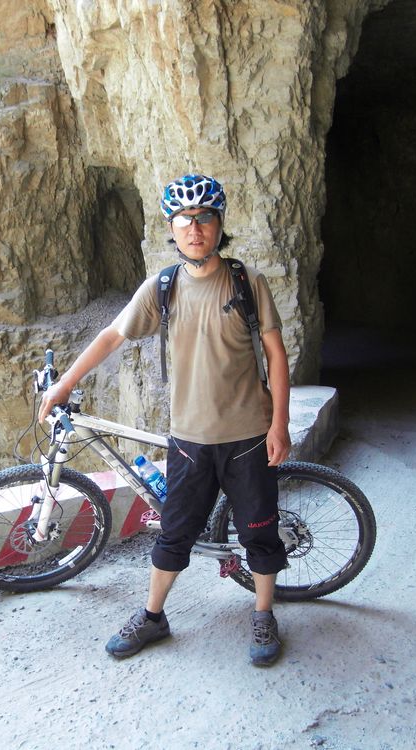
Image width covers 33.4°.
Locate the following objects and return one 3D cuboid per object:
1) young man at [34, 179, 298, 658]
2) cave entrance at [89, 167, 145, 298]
[{"bbox_3d":[-0.160,0.172,2.513,0.900,1.730,0.440,0,12,8],"label":"young man"},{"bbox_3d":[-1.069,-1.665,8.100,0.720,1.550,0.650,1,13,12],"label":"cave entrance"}]

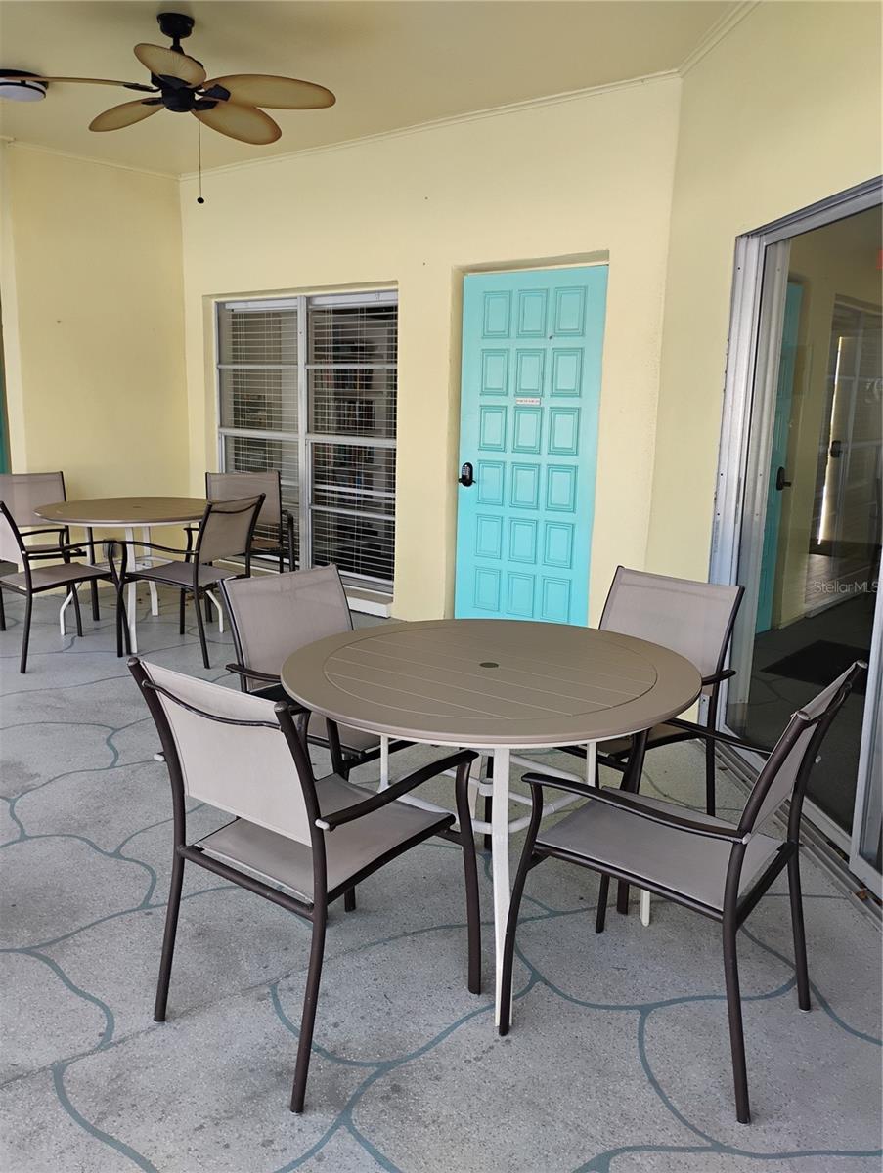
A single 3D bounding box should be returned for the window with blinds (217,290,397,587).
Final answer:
[{"bbox_3d":[-0.943,-1.037,6.523,1.757,1.836,0.093,11,15,38],"label":"window with blinds"}]

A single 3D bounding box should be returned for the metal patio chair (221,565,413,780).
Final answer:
[{"bbox_3d":[-0.298,0.404,2.935,0.620,0.874,0.555,11,15,39],"label":"metal patio chair"}]

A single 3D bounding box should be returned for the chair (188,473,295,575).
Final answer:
[{"bbox_3d":[-1.249,-0.274,6.113,0.555,0.874,0.620,-2,12,-14],"label":"chair"}]

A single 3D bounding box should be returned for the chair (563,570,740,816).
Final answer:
[{"bbox_3d":[0.549,0.417,2.958,0.620,0.874,0.555,-10,16,-43],"label":"chair"}]

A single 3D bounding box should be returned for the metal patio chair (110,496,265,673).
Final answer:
[{"bbox_3d":[-1.336,-0.069,5.118,0.620,0.874,0.555,6,13,22],"label":"metal patio chair"}]

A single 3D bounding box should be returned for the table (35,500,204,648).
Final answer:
[{"bbox_3d":[-1.745,-0.083,5.497,1.073,0.731,1.073,1,12,0],"label":"table"}]

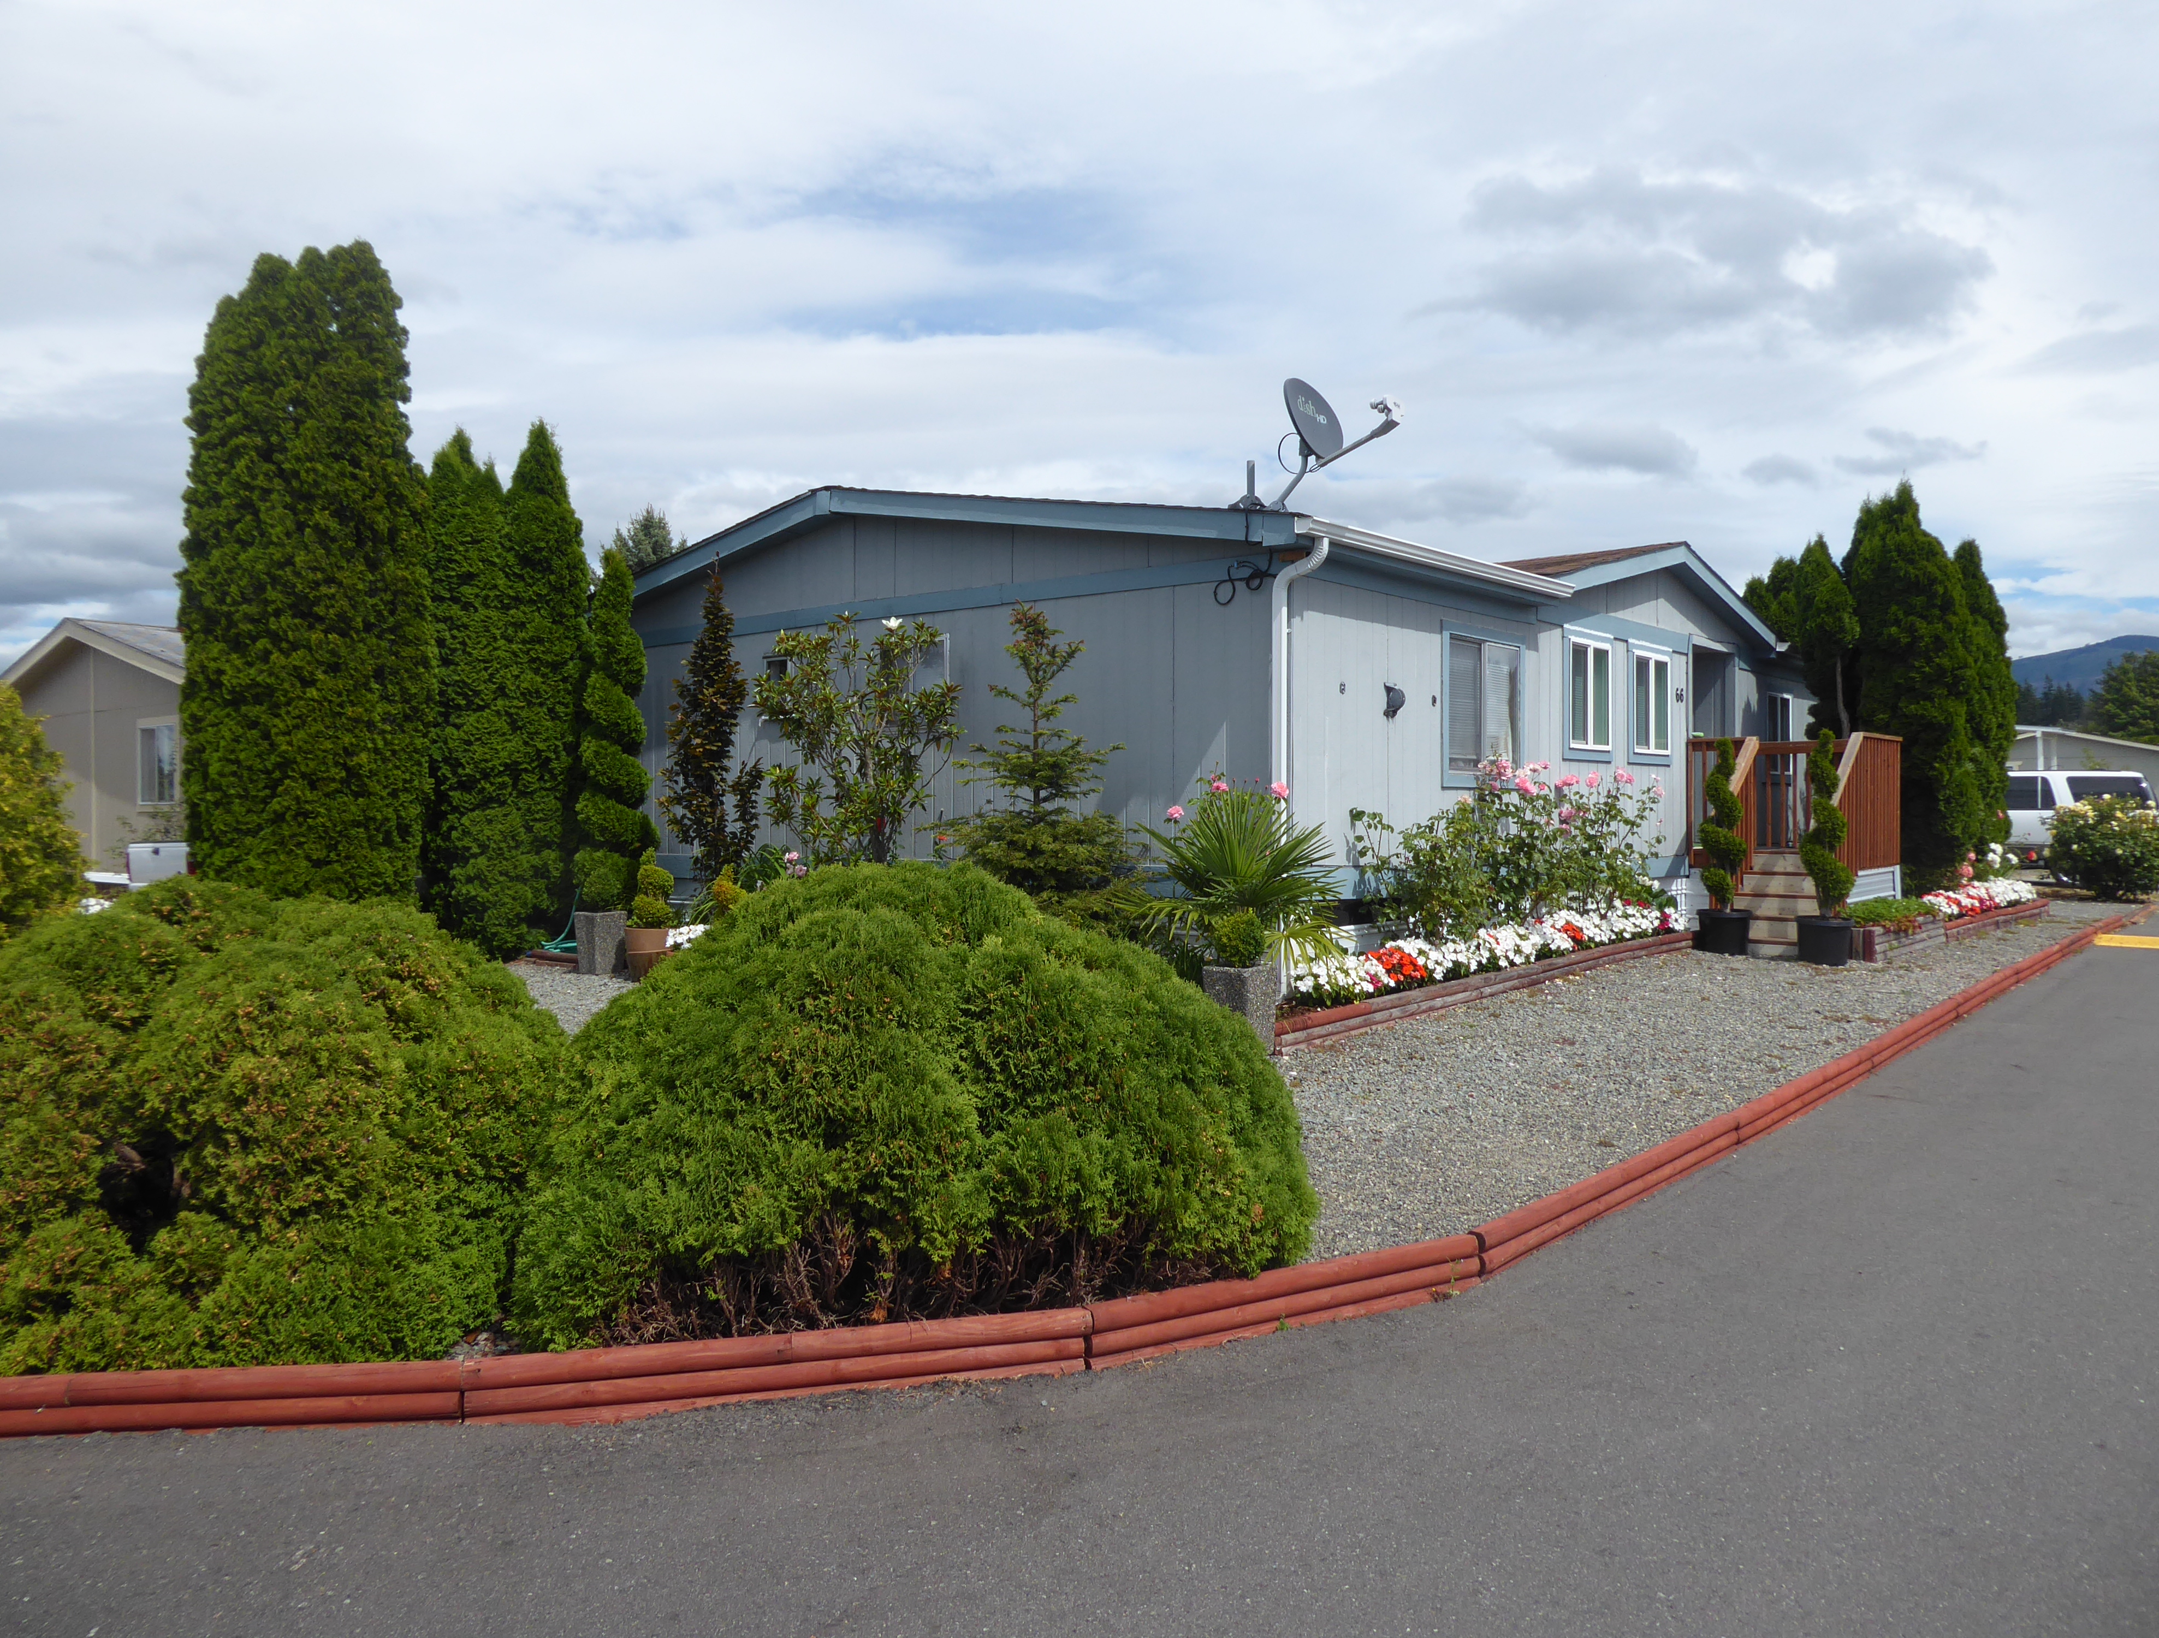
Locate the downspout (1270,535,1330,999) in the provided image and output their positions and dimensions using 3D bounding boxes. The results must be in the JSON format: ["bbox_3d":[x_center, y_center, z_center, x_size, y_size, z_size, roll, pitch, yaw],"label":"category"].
[{"bbox_3d":[1.342,-0.296,9.153,0.360,2.910,0.100,0,1,39],"label":"downspout"}]

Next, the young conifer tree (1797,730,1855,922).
[{"bbox_3d":[5.972,0.034,12.100,0.450,1.500,0.450,0,0,0],"label":"young conifer tree"}]

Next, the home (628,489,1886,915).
[{"bbox_3d":[2.850,-0.750,17.400,8.600,3.780,14.800,0,0,40],"label":"home"}]

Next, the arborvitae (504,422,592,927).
[{"bbox_3d":[-4.577,-1.153,13.000,0.880,4.506,0.880,0,0,0],"label":"arborvitae"}]

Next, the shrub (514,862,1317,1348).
[{"bbox_3d":[-0.530,0.733,4.950,2.350,1.190,2.000,0,0,-13],"label":"shrub"}]

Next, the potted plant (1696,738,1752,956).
[{"bbox_3d":[5.494,0.240,12.900,0.470,1.861,0.470,0,0,0],"label":"potted plant"}]

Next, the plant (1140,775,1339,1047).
[{"bbox_3d":[0.950,0.524,8.650,1.120,1.540,1.050,0,0,6],"label":"plant"}]

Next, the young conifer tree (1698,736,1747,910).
[{"bbox_3d":[5.900,0.026,13.850,0.450,1.580,0.450,0,0,24],"label":"young conifer tree"}]

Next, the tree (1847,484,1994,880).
[{"bbox_3d":[10.150,-1.464,18.400,1.750,5.100,1.750,0,1,30],"label":"tree"}]

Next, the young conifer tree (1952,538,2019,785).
[{"bbox_3d":[10.678,-1.118,18.000,1.050,4.436,1.050,0,0,0],"label":"young conifer tree"}]

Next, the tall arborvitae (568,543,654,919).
[{"bbox_3d":[-3.852,-0.587,12.500,0.720,3.375,0.720,0,0,0],"label":"tall arborvitae"}]

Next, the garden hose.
[{"bbox_3d":[-4.016,0.818,11.900,0.480,0.496,0.400,0,0,0],"label":"garden hose"}]

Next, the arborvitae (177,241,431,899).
[{"bbox_3d":[-6.380,-1.685,12.500,2.000,5.950,2.000,0,0,-24],"label":"arborvitae"}]

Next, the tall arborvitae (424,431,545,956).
[{"bbox_3d":[-5.500,-1.150,14.000,1.180,4.850,1.180,0,0,0],"label":"tall arborvitae"}]

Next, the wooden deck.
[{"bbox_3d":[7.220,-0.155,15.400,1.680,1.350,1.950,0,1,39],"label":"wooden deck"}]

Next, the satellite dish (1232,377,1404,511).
[{"bbox_3d":[1.451,-2.251,9.100,0.950,0.800,0.520,0,1,39],"label":"satellite dish"}]

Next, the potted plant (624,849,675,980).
[{"bbox_3d":[-2.981,0.663,10.500,0.360,0.911,0.360,0,0,0],"label":"potted plant"}]

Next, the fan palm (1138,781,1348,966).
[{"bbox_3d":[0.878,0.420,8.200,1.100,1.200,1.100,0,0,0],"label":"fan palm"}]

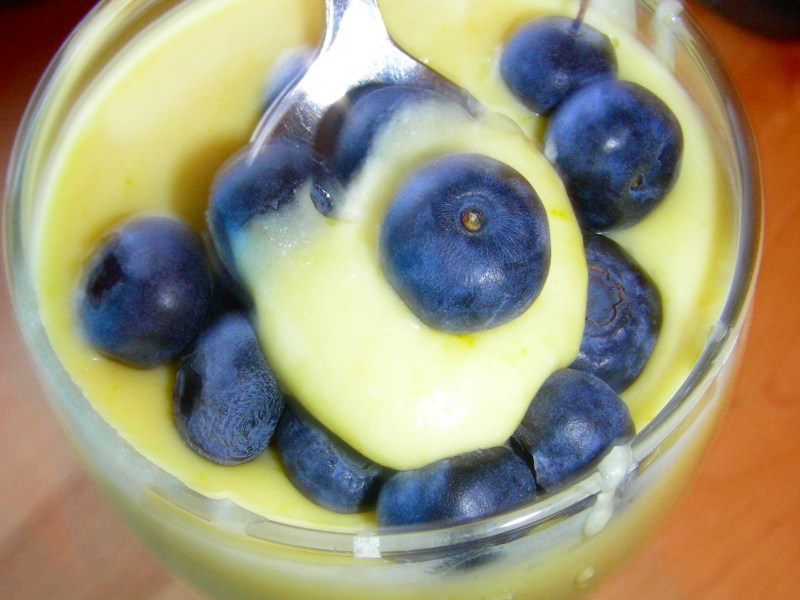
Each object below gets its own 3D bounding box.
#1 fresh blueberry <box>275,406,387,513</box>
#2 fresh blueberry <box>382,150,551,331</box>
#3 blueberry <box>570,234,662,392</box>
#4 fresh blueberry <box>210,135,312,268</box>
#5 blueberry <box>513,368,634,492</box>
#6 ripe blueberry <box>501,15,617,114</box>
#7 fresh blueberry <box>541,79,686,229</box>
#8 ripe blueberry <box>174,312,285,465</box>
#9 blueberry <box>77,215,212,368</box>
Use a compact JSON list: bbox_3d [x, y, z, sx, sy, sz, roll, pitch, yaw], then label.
[{"bbox_3d":[-0.006,0.014,0.109,0.012,0.011,0.013,0,60,2],"label":"fresh blueberry"},{"bbox_3d":[0.006,-0.005,0.103,0.016,0.014,0.017,0,60,2],"label":"fresh blueberry"},{"bbox_3d":[0.020,0.001,0.115,0.015,0.013,0.016,0,60,2],"label":"blueberry"},{"bbox_3d":[-0.013,-0.009,0.108,0.012,0.012,0.013,0,60,2],"label":"fresh blueberry"},{"bbox_3d":[0.017,0.013,0.109,0.012,0.011,0.013,0,60,2],"label":"blueberry"},{"bbox_3d":[0.019,-0.027,0.130,0.013,0.012,0.013,0,60,2],"label":"ripe blueberry"},{"bbox_3d":[0.024,-0.016,0.124,0.015,0.014,0.017,0,60,2],"label":"fresh blueberry"},{"bbox_3d":[-0.017,0.009,0.112,0.012,0.014,0.015,0,60,2],"label":"ripe blueberry"},{"bbox_3d":[-0.027,-0.001,0.118,0.014,0.014,0.016,0,60,2],"label":"blueberry"}]

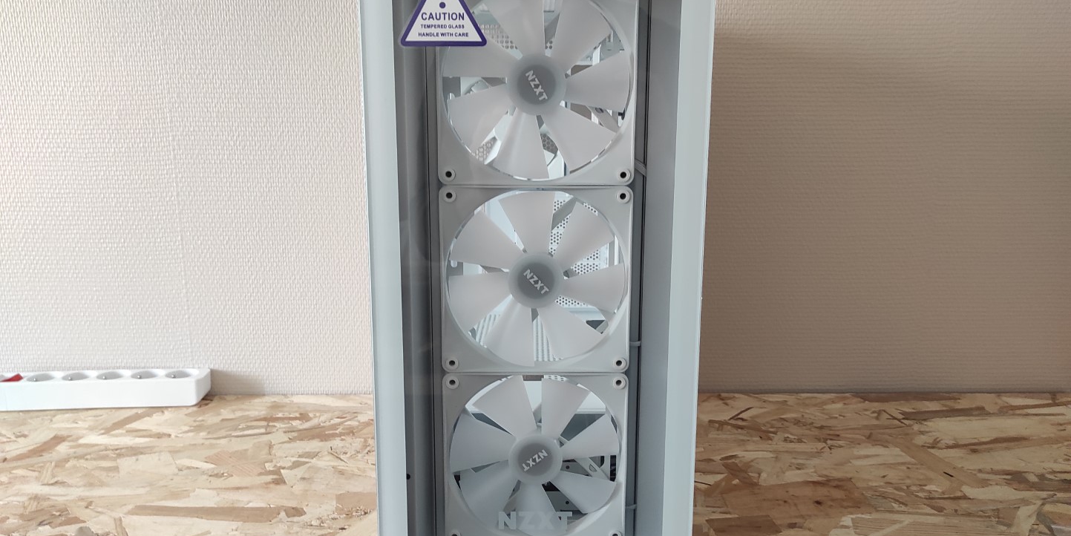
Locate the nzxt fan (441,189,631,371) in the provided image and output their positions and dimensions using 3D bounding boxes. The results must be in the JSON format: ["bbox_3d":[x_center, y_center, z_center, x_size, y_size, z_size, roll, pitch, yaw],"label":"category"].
[{"bbox_3d":[0.000,0.007,0.577,0.140,0.140,0.026,0,11,0],"label":"nzxt fan"}]

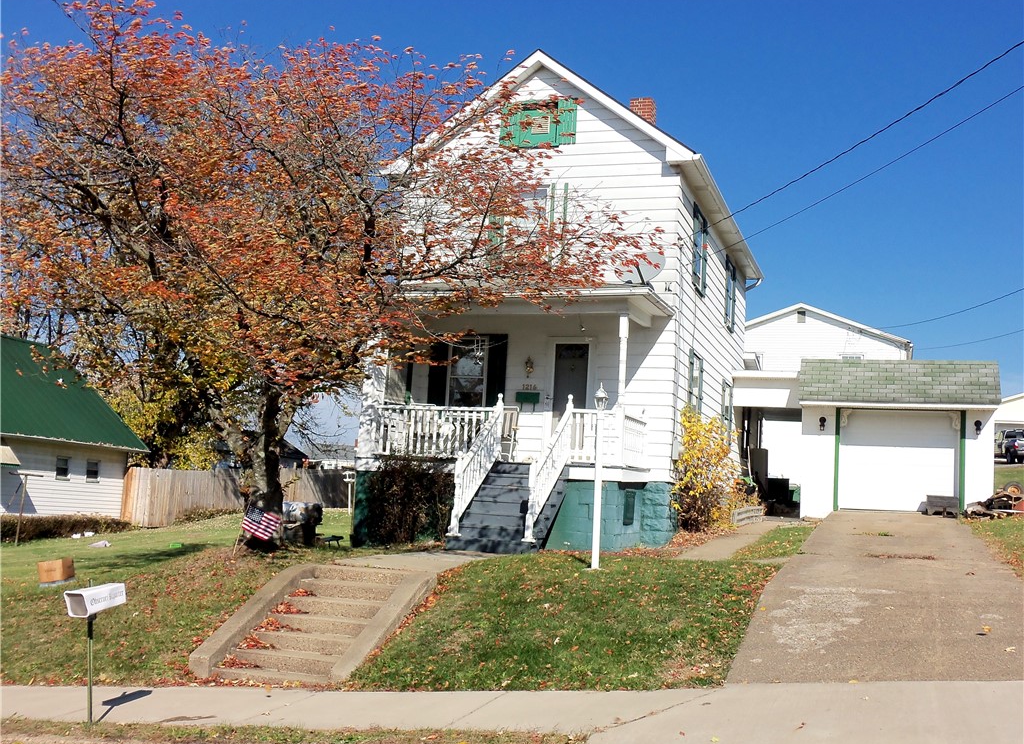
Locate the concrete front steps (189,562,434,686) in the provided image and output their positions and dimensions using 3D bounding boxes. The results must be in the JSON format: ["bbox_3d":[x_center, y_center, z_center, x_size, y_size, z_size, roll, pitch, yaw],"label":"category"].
[{"bbox_3d":[-1.946,2.611,11.498,1.714,1.061,2.315,1,-7,21],"label":"concrete front steps"}]

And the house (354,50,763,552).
[{"bbox_3d":[1.321,-0.960,21.535,5.680,8.650,12.700,1,-7,19],"label":"house"}]

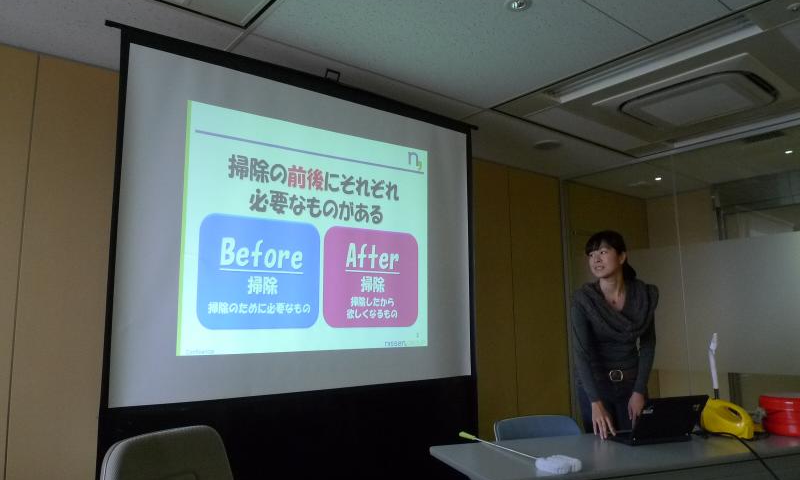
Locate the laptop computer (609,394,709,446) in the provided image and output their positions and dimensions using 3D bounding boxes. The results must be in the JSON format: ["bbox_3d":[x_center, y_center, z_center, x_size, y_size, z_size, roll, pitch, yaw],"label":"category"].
[{"bbox_3d":[1.053,0.736,2.309,0.275,0.200,0.321,1,-8,-13],"label":"laptop computer"}]

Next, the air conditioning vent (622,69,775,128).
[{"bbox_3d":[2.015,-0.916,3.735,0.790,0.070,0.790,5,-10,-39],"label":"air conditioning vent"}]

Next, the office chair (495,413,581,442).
[{"bbox_3d":[0.700,1.161,2.298,0.520,0.764,0.560,1,-8,-13],"label":"office chair"}]

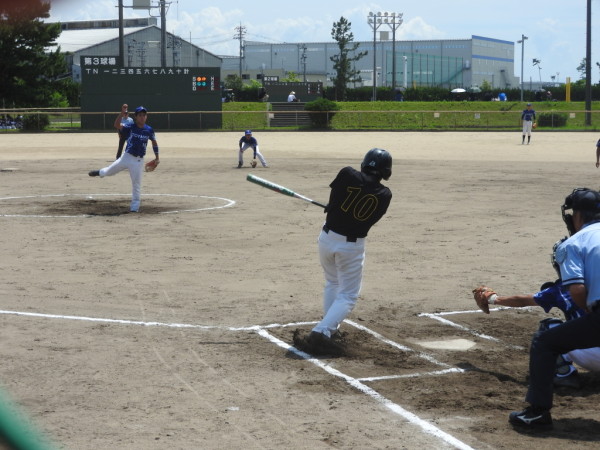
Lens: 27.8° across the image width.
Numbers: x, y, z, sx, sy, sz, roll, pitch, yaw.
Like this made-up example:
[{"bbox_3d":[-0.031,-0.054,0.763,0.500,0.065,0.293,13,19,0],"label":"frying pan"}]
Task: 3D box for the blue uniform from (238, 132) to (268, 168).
[{"bbox_3d":[-1.311,-2.114,34.200,0.800,1.020,0.750,-1,6,-4],"label":"blue uniform"}]

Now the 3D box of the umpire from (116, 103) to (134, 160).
[{"bbox_3d":[-5.550,-2.871,38.700,0.550,1.660,0.450,-1,6,-9],"label":"umpire"}]

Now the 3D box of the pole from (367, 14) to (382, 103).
[{"bbox_3d":[9.824,-21.165,160.000,2.100,13.800,0.800,0,6,0],"label":"pole"}]

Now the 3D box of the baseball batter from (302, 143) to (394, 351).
[{"bbox_3d":[0.345,0.182,9.000,0.650,1.500,0.600,1,6,12],"label":"baseball batter"}]

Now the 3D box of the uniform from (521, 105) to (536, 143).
[{"bbox_3d":[9.605,-4.258,51.000,0.620,1.720,0.420,0,6,7],"label":"uniform"}]

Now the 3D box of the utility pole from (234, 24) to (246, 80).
[{"bbox_3d":[-8.092,-21.011,165.000,1.600,12.600,0.800,0,6,0],"label":"utility pole"}]

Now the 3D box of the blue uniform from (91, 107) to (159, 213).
[{"bbox_3d":[-2.899,-1.085,20.100,1.050,1.720,0.800,-1,6,-12],"label":"blue uniform"}]

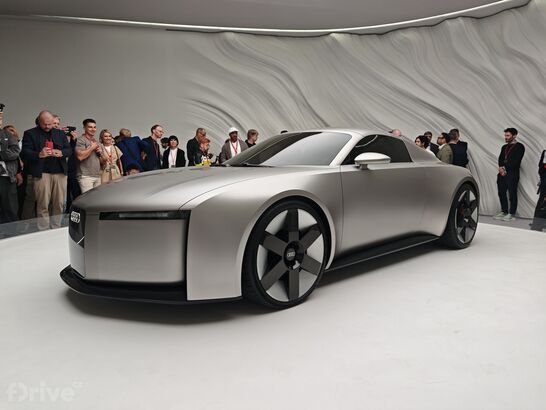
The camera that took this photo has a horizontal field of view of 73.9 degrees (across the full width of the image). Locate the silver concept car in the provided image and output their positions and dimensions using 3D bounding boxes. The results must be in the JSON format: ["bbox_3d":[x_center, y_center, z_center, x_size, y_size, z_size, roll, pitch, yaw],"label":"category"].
[{"bbox_3d":[0.489,-0.150,3.748,4.520,1.280,1.970,-5,7,-40],"label":"silver concept car"}]

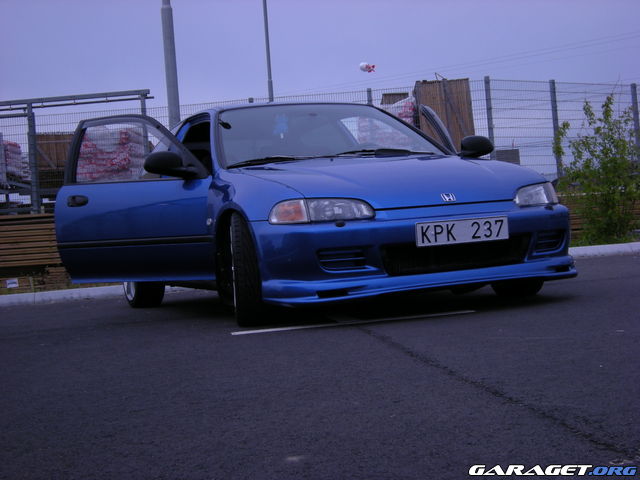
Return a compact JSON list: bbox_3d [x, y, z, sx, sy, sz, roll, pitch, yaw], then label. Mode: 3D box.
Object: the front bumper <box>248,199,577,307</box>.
[{"bbox_3d":[0.577,0.033,5.363,1.660,0.390,0.520,-5,1,-22],"label":"front bumper"}]

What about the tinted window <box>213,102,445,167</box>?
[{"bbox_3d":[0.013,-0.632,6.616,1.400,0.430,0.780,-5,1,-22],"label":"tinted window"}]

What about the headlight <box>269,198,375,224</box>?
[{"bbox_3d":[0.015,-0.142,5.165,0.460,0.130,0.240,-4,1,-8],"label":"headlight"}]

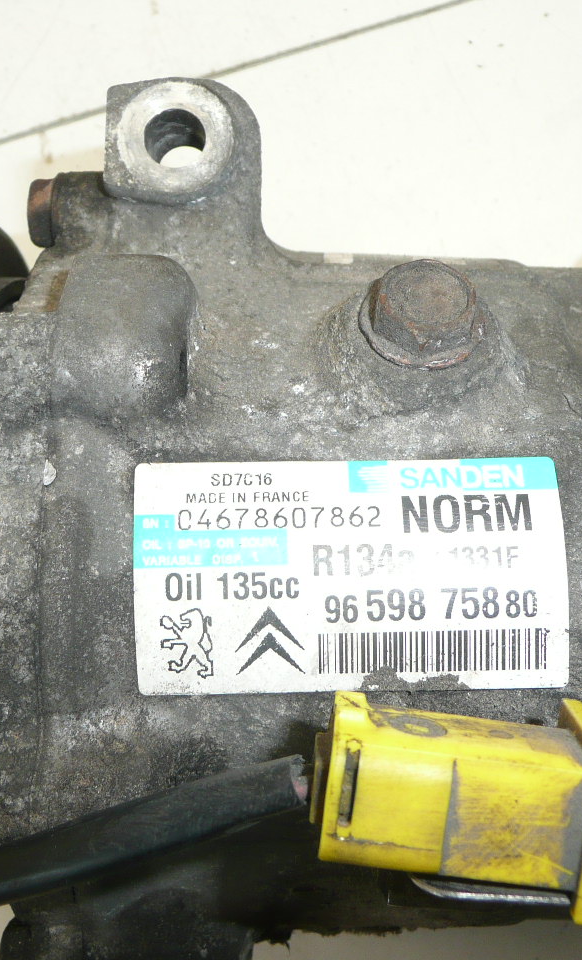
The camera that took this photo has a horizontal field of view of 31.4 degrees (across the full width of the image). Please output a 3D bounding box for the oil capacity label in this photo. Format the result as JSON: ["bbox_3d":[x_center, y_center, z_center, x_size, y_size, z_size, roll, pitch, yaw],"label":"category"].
[{"bbox_3d":[0.008,0.013,0.135,0.056,0.003,0.030,-1,85,1],"label":"oil capacity label"}]

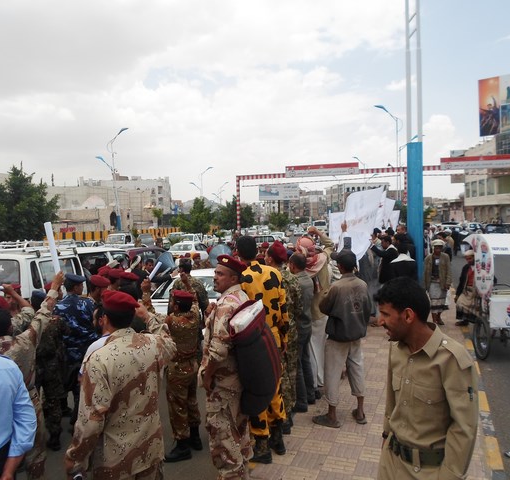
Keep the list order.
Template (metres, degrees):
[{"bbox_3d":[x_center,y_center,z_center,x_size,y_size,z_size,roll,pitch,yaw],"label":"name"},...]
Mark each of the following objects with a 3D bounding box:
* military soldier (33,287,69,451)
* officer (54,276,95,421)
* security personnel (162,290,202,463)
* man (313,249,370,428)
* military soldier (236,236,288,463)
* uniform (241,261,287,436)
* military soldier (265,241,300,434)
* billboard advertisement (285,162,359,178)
[{"bbox_3d":[-2.010,1.251,4.500,0.470,1.600,0.380,-1,1,14],"label":"military soldier"},{"bbox_3d":[-1.931,1.174,5.000,0.520,1.640,0.420,-1,1,23],"label":"officer"},{"bbox_3d":[-0.678,1.284,4.380,0.520,1.650,0.420,-2,2,-30],"label":"security personnel"},{"bbox_3d":[0.814,0.918,4.350,0.520,1.680,0.420,-2,1,-24],"label":"man"},{"bbox_3d":[0.069,0.892,3.750,0.520,1.800,0.380,-2,2,-27],"label":"military soldier"},{"bbox_3d":[0.077,0.880,3.750,0.500,1.400,0.350,-2,2,-27],"label":"uniform"},{"bbox_3d":[0.259,0.877,4.200,0.460,1.720,0.360,-2,1,-18],"label":"military soldier"},{"bbox_3d":[4.162,-4.255,28.500,4.500,0.700,0.150,-1,2,14],"label":"billboard advertisement"}]

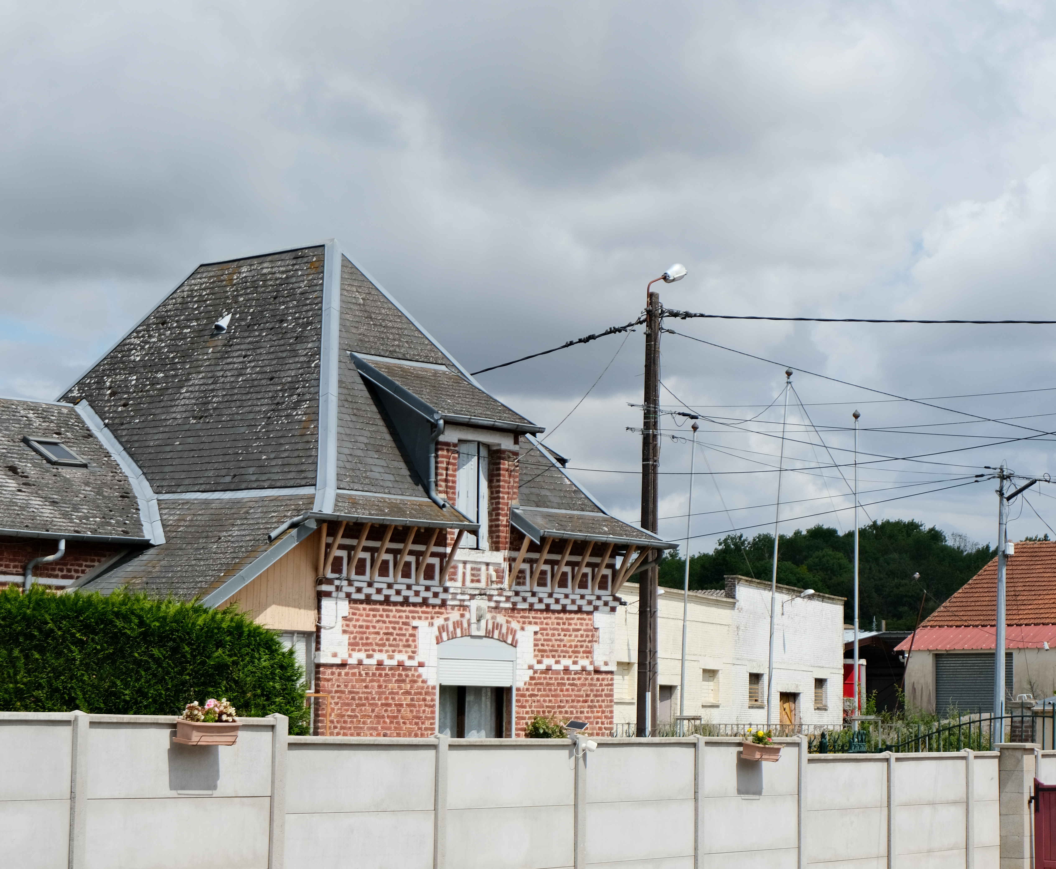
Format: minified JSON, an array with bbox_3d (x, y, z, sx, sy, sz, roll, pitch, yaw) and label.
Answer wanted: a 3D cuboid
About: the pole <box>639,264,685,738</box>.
[{"bbox_3d":[2.307,1.780,42.218,0.940,9.612,0.420,-3,-8,30],"label":"pole"}]

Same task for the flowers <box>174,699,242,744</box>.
[{"bbox_3d":[-2.163,1.940,16.627,0.180,0.310,0.490,-4,-8,34],"label":"flowers"}]

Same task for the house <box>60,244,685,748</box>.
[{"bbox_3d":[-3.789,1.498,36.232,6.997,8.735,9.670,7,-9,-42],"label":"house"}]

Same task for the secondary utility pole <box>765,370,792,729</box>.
[{"bbox_3d":[4.106,2.713,40.717,0.150,7.674,0.150,4,-7,0],"label":"secondary utility pole"}]

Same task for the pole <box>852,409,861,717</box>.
[{"bbox_3d":[5.900,3.251,44.180,0.140,7.438,0.140,1,-7,0],"label":"pole"}]

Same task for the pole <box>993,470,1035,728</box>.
[{"bbox_3d":[8.297,3.590,42.135,0.680,6.160,0.260,1,-7,0],"label":"pole"}]

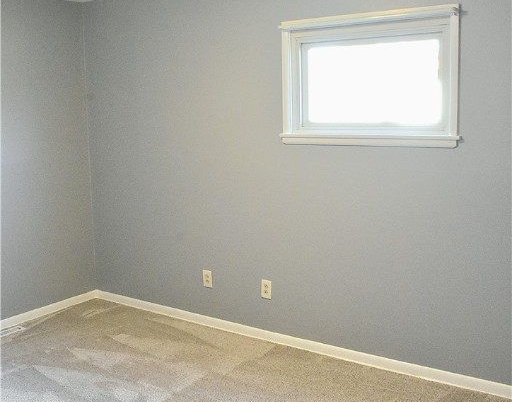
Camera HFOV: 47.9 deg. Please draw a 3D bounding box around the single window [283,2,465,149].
[{"bbox_3d":[0.602,-0.672,3.242,1.045,0.722,0.100,5,10,34],"label":"single window"}]

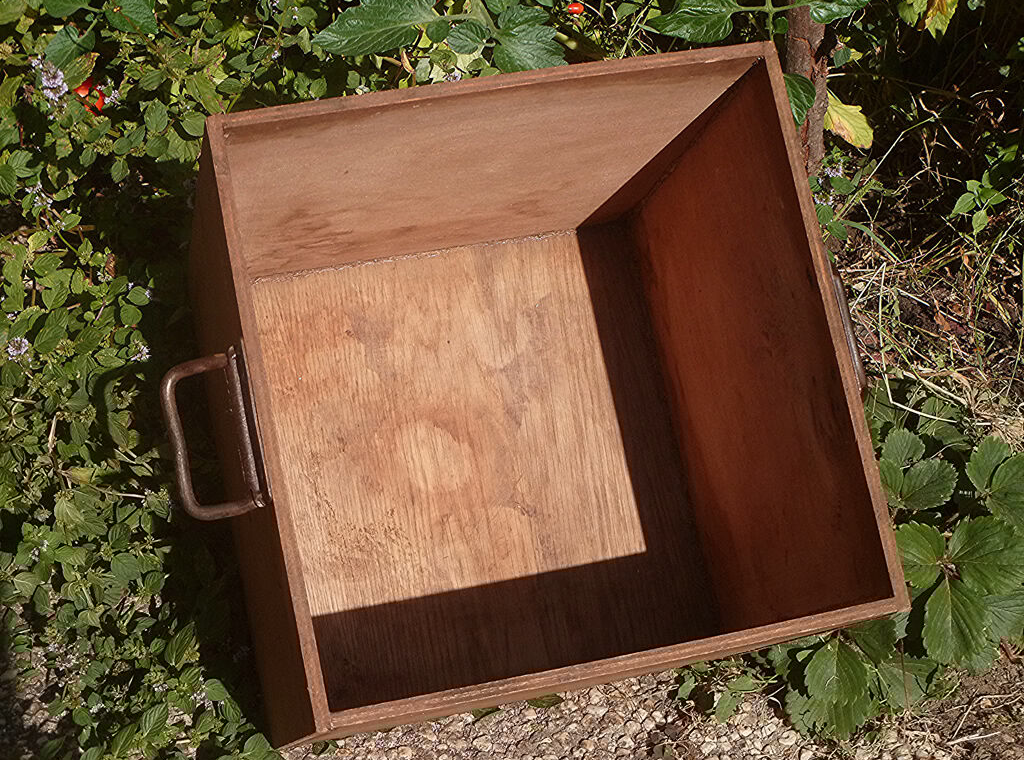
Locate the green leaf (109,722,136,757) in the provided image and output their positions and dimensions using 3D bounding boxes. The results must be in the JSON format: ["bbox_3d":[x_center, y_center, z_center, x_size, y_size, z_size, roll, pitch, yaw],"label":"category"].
[{"bbox_3d":[-0.311,0.287,1.560,0.017,0.012,0.033,31,71,7],"label":"green leaf"}]

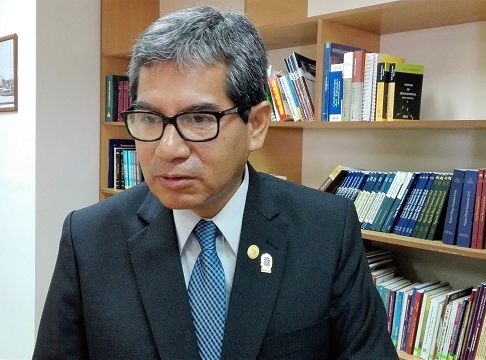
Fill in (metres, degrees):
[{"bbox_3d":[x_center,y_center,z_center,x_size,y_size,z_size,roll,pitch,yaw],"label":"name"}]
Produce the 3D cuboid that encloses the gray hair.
[{"bbox_3d":[-0.060,-0.156,0.650,0.180,0.165,0.200,3,13,19],"label":"gray hair"}]

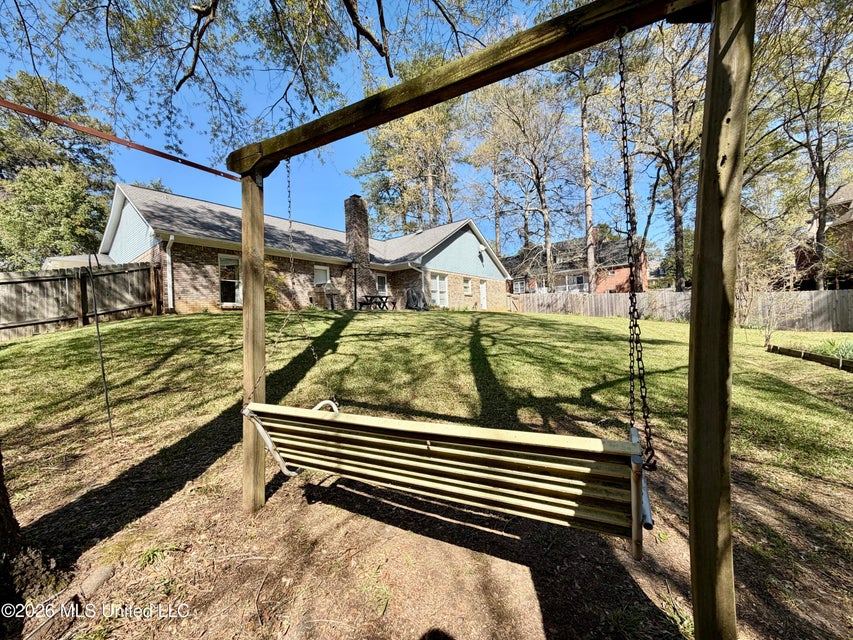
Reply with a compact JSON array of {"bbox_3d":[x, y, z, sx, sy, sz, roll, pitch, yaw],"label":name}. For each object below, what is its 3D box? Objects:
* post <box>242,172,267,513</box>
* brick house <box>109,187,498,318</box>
[{"bbox_3d":[-1.062,0.127,2.130,0.092,2.080,0.092,0,0,27],"label":"post"},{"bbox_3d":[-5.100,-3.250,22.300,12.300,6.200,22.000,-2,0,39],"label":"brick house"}]

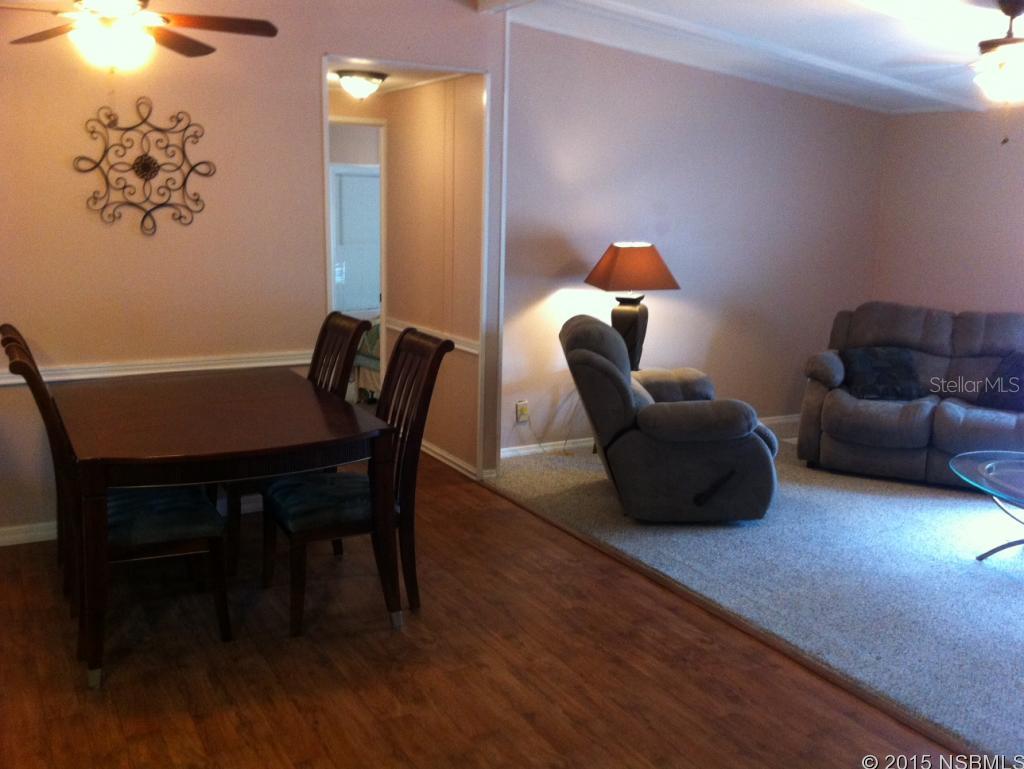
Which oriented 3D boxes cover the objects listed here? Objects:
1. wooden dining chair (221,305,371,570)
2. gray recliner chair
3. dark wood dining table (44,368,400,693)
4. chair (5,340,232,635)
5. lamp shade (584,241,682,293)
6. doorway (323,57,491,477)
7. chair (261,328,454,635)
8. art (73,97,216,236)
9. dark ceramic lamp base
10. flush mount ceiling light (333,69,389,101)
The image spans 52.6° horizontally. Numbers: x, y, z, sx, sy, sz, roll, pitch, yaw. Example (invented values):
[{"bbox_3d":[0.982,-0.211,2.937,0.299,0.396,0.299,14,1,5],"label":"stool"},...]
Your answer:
[{"bbox_3d":[-0.996,0.228,4.563,0.653,1.054,0.515,-4,12,-26],"label":"wooden dining chair"},{"bbox_3d":[0.772,0.116,5.471,1.059,0.990,1.020,0,11,-3],"label":"gray recliner chair"},{"bbox_3d":[-1.193,0.458,4.117,1.059,0.758,1.525,-4,12,-26],"label":"dark wood dining table"},{"bbox_3d":[-1.379,0.389,3.684,0.663,1.054,0.515,-4,12,-26],"label":"chair"},{"bbox_3d":[0.706,-0.702,6.117,0.450,0.247,0.450,-1,11,-12],"label":"lamp shade"},{"bbox_3d":[-0.549,-0.532,5.467,0.881,2.218,0.119,-4,12,-26],"label":"doorway"},{"bbox_3d":[-0.613,0.341,4.007,0.663,1.054,0.515,-4,12,-26],"label":"chair"},{"bbox_3d":[-1.631,-0.970,4.635,0.614,0.614,0.030,-4,12,-26],"label":"art"},{"bbox_3d":[0.694,-0.296,6.193,0.188,0.495,0.188,6,12,26],"label":"dark ceramic lamp base"},{"bbox_3d":[-0.832,-1.646,5.754,0.307,0.129,0.307,-4,12,-26],"label":"flush mount ceiling light"}]

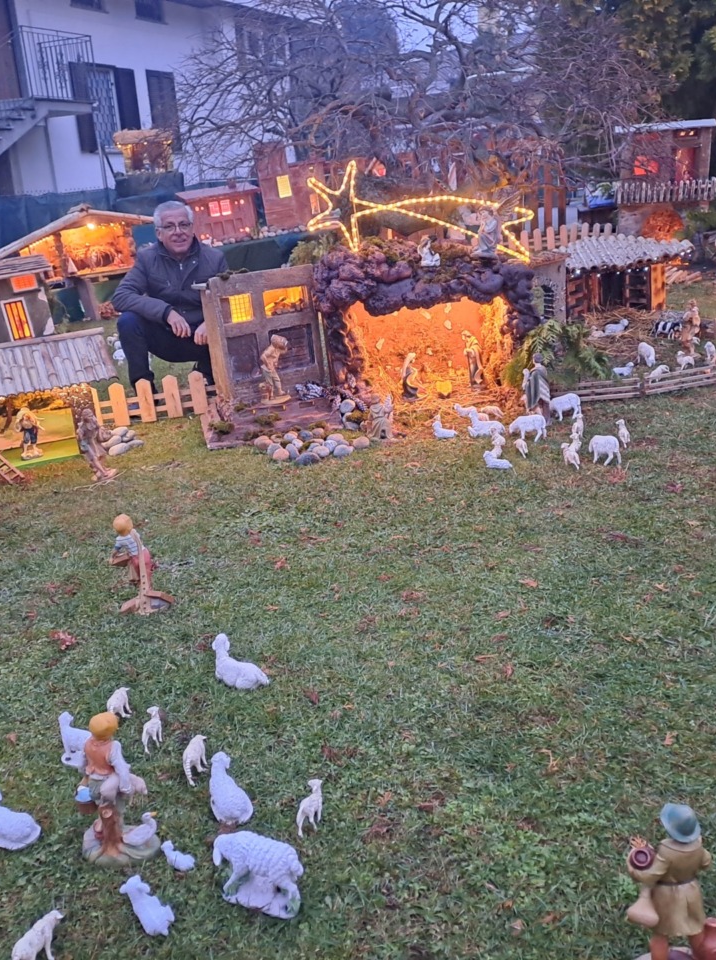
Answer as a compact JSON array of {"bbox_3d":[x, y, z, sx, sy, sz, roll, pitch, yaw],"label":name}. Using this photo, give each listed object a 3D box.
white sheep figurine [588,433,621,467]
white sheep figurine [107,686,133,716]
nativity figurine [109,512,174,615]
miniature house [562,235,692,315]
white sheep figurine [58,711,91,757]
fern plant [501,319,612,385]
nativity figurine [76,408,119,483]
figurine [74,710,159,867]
[{"bbox_3d":[0.905,-0.116,3.365,0.135,0.112,0.053,3,19,21],"label":"white sheep figurine"},{"bbox_3d":[-0.516,0.479,2.000,0.032,0.052,0.057,8,21,35],"label":"white sheep figurine"},{"bbox_3d":[-0.610,0.212,2.604,0.150,0.280,0.140,9,22,35],"label":"nativity figurine"},{"bbox_3d":[1.615,-1.244,5.700,0.830,0.430,0.320,-10,18,-20],"label":"miniature house"},{"bbox_3d":[-0.533,0.516,1.830,0.122,0.108,0.062,6,19,29],"label":"white sheep figurine"},{"bbox_3d":[0.903,-0.599,4.288,0.460,0.290,0.330,-5,18,-5],"label":"fern plant"},{"bbox_3d":[-0.994,-0.133,3.530,0.125,0.275,0.100,10,22,39],"label":"nativity figurine"},{"bbox_3d":[-0.410,0.503,1.543,0.129,0.262,0.114,-2,18,5],"label":"figurine"}]

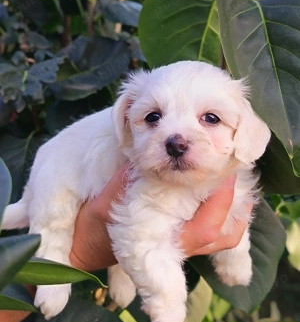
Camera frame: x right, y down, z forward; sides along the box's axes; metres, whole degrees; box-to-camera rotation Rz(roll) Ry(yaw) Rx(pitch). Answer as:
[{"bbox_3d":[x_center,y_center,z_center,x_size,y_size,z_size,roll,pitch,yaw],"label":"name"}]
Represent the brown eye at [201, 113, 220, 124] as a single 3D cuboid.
[{"bbox_3d":[0.047,-0.033,0.432,0.015,0.009,0.009,2,6,-5],"label":"brown eye"}]

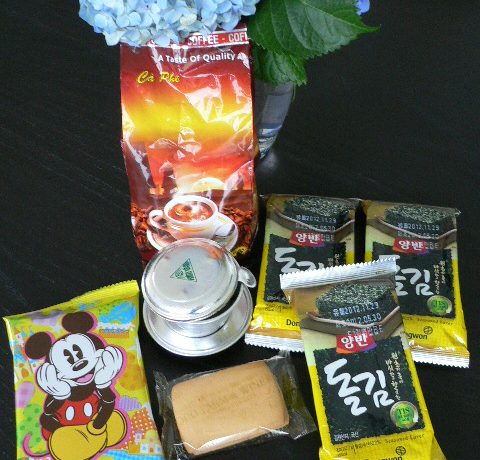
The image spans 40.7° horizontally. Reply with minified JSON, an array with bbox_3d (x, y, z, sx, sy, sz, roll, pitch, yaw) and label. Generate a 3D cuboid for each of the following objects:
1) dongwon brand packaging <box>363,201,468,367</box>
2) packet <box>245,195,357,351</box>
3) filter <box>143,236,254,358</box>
[{"bbox_3d":[0.149,0.040,0.569,0.092,0.019,0.158,6,52,6],"label":"dongwon brand packaging"},{"bbox_3d":[0.059,0.034,0.574,0.092,0.019,0.158,4,52,4],"label":"packet"},{"bbox_3d":[-0.034,0.052,0.535,0.094,0.060,0.092,-6,52,-4],"label":"filter"}]

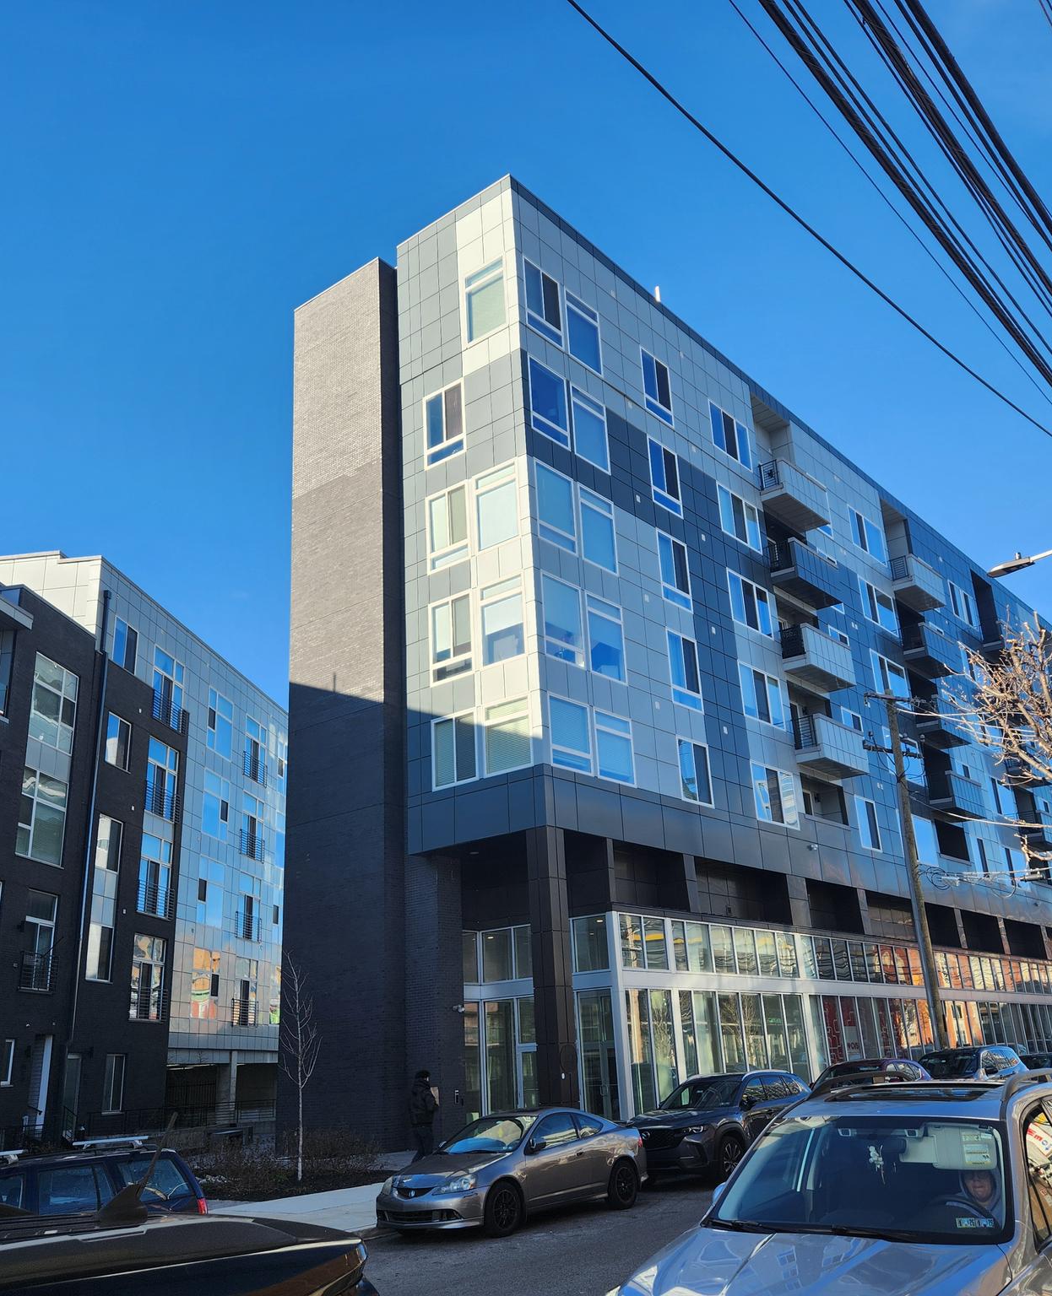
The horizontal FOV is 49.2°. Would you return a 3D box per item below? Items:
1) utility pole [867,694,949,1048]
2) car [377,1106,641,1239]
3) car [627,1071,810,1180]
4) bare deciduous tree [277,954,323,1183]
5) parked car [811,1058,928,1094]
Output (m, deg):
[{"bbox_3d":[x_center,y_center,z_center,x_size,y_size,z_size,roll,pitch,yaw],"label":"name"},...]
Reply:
[{"bbox_3d":[11.385,6.895,33.105,2.100,12.000,0.400,-18,-25,36],"label":"utility pole"},{"bbox_3d":[-0.119,6.998,15.570,1.730,1.390,4.370,-18,-25,36],"label":"car"},{"bbox_3d":[3.376,8.085,19.530,1.900,1.620,4.700,-18,-25,36],"label":"car"},{"bbox_3d":[-4.329,7.929,21.925,1.300,4.100,1.300,-18,-25,36],"label":"bare deciduous tree"},{"bbox_3d":[7.086,9.479,23.861,1.790,1.540,4.500,-18,-25,36],"label":"parked car"}]

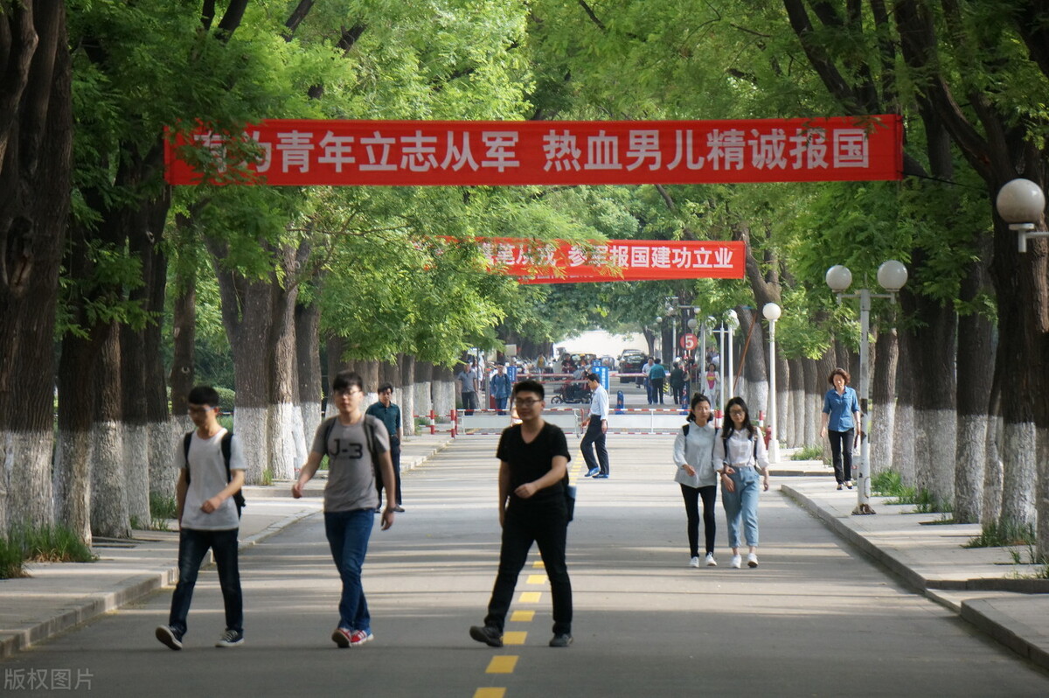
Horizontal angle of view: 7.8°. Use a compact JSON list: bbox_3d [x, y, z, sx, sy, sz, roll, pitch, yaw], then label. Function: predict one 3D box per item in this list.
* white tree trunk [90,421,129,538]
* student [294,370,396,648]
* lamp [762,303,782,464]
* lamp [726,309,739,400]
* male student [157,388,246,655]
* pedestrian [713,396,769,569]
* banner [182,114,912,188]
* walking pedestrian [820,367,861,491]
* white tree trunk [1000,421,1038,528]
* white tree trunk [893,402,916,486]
[{"bbox_3d":[-4.067,1.275,75.514,0.394,1.149,0.382,0,0,0],"label":"white tree trunk"},{"bbox_3d":[-1.163,1.041,50.000,0.550,1.790,0.520,0,0,24],"label":"student"},{"bbox_3d":[4.453,0.612,138.000,0.340,2.890,0.340,0,0,0],"label":"lamp"},{"bbox_3d":[4.495,0.524,167.480,0.310,2.750,0.310,0,0,0],"label":"lamp"},{"bbox_3d":[-2.149,1.117,51.000,0.520,1.752,0.600,0,0,30],"label":"male student"},{"bbox_3d":[2.077,1.279,73.500,0.520,1.630,0.400,0,0,5],"label":"pedestrian"},{"bbox_3d":[0.099,-2.138,83.000,7.950,0.750,0.060,0,0,1],"label":"banner"},{"bbox_3d":[4.314,1.086,104.920,0.520,1.640,0.380,0,0,0],"label":"walking pedestrian"},{"bbox_3d":[4.863,1.283,75.470,0.370,1.130,0.370,0,0,0],"label":"white tree trunk"},{"bbox_3d":[5.100,1.294,102.963,0.304,1.123,0.295,0,0,0],"label":"white tree trunk"}]

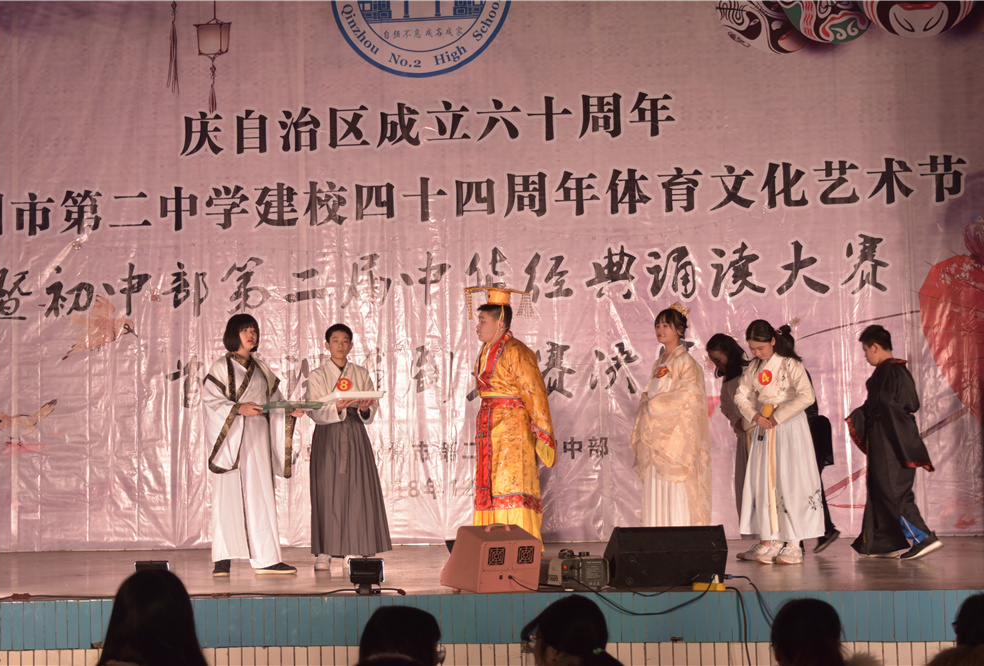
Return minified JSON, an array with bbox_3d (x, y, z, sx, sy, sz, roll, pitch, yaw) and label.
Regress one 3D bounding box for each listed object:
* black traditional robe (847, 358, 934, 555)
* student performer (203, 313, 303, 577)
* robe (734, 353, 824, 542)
[{"bbox_3d":[2.597,0.804,12.482,0.480,1.260,0.470,-2,-2,17],"label":"black traditional robe"},{"bbox_3d":[-1.531,0.705,12.195,0.510,1.645,0.420,0,-2,-28],"label":"student performer"},{"bbox_3d":[1.786,0.711,11.900,0.550,1.180,0.440,-3,-4,27],"label":"robe"}]

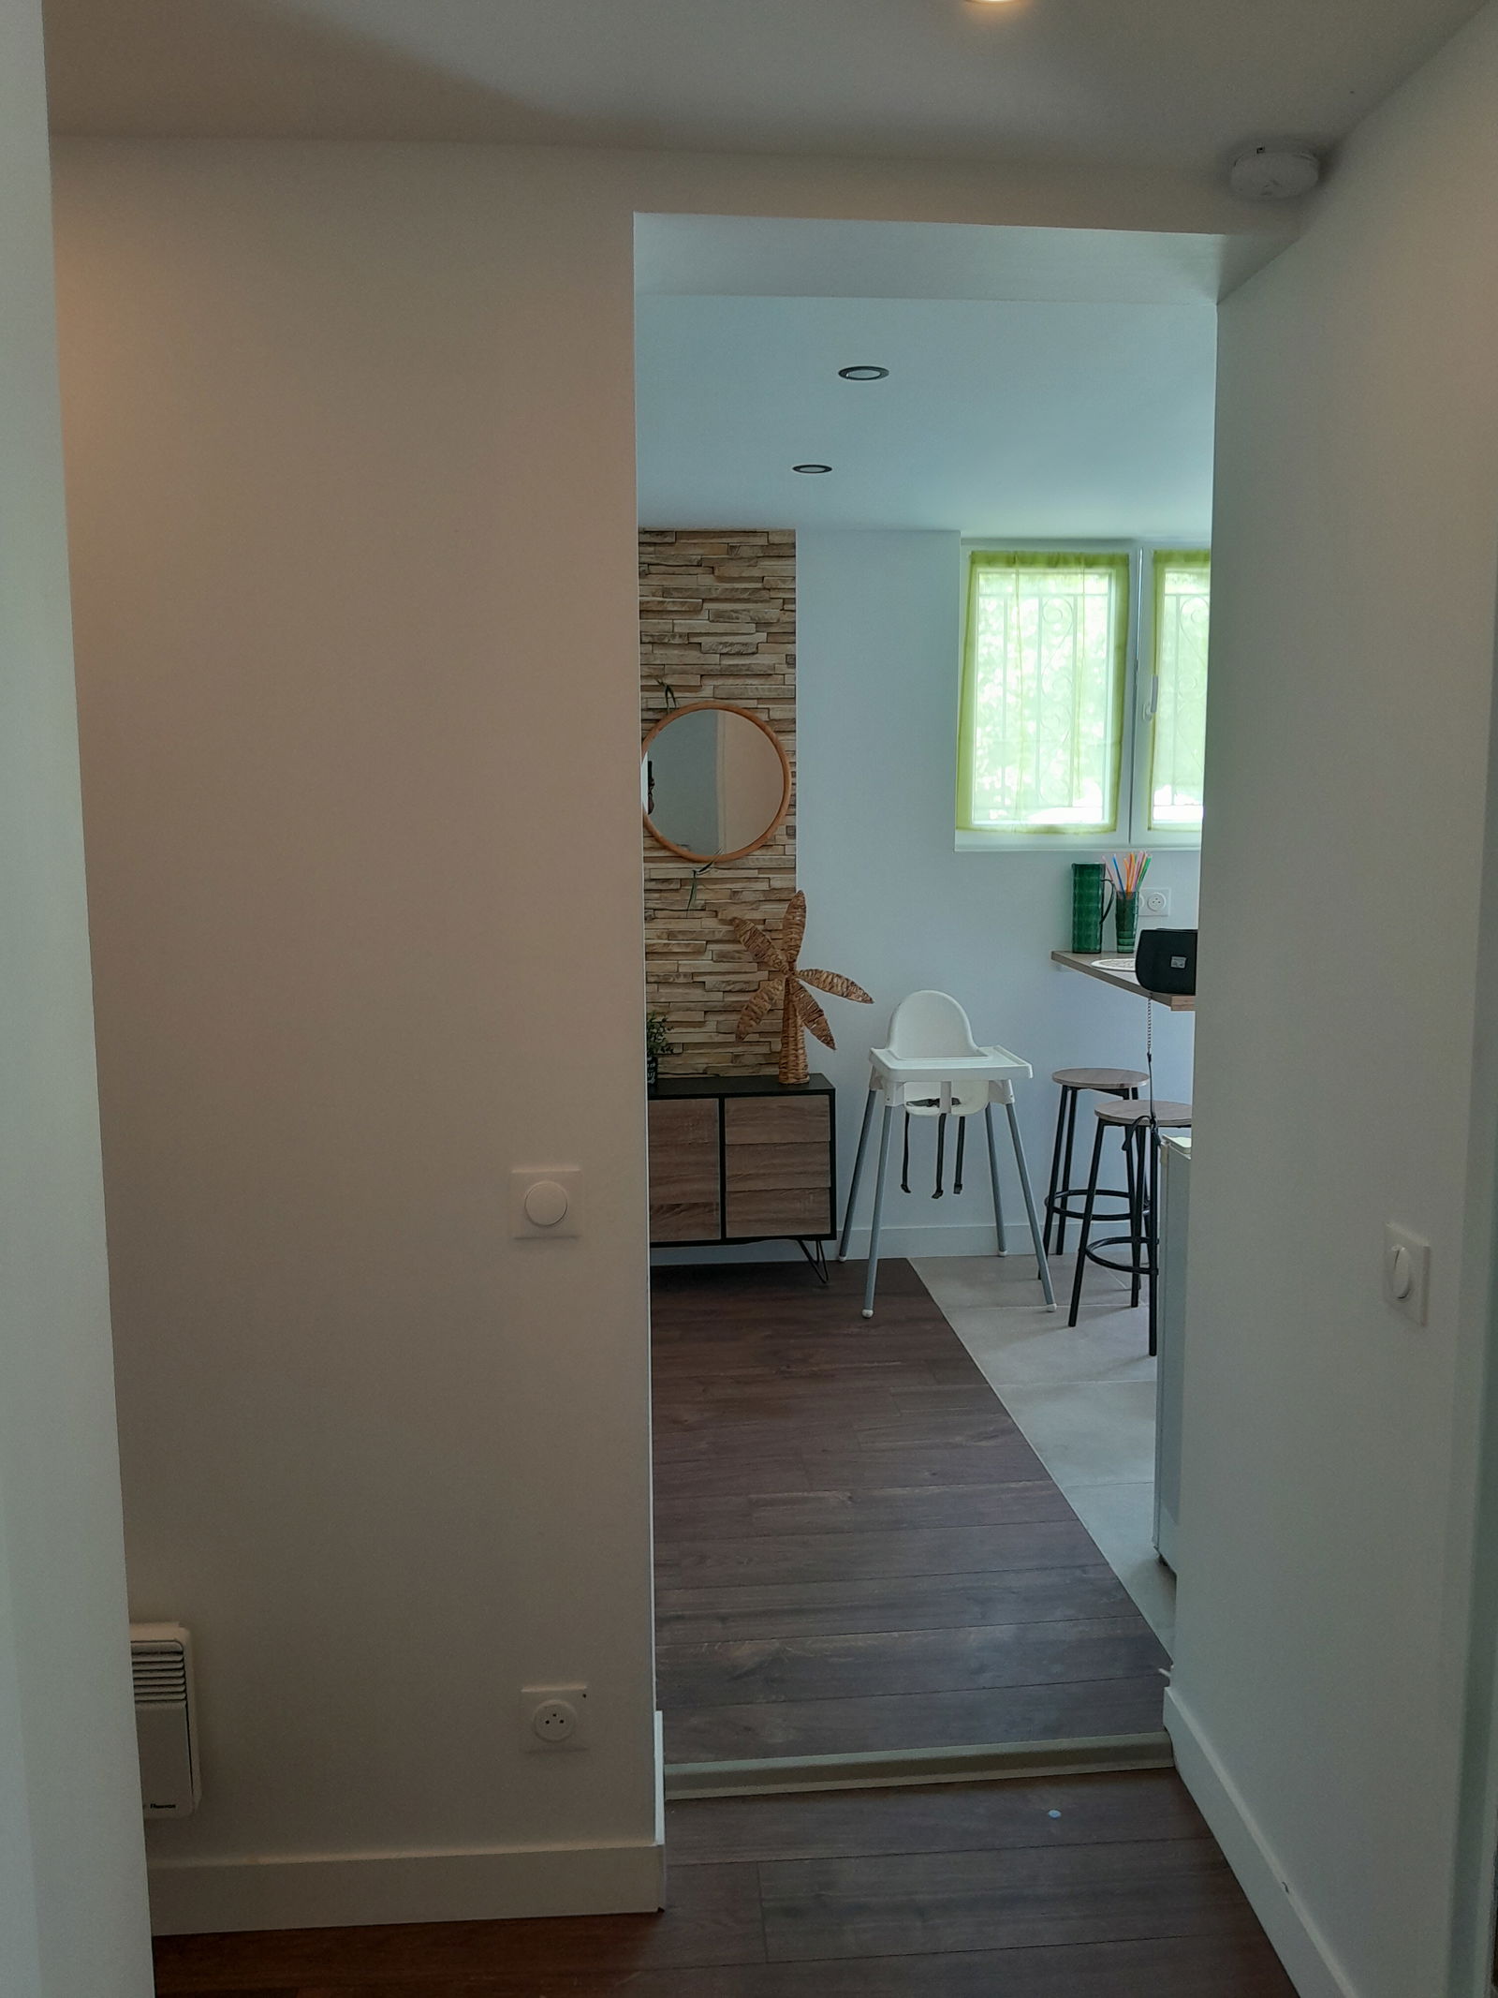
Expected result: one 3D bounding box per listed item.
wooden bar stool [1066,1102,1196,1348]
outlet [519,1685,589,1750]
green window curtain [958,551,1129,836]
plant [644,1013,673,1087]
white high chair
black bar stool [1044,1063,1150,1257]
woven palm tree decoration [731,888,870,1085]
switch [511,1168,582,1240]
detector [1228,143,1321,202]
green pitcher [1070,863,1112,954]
[{"bbox_3d":[1.116,0.620,4.196,0.345,0.634,0.345,0,7,0],"label":"wooden bar stool"},{"bbox_3d":[-0.249,0.927,1.935,0.083,0.083,0.013,-1,7,-5],"label":"outlet"},{"bbox_3d":[0.952,-0.986,4.870,0.595,0.930,0.060,-1,7,-5],"label":"green window curtain"},{"bbox_3d":[-0.327,0.155,4.660,0.180,0.230,0.170,-1,7,-5],"label":"plant"},{"bbox_3d":[0.594,0.436,4.613,0.565,0.904,0.600,-1,7,-5],"label":"white high chair"},{"bbox_3d":[1.112,0.554,4.748,0.345,0.634,0.345,2,7,19],"label":"black bar stool"},{"bbox_3d":[0.163,-0.038,4.636,0.452,0.590,0.250,-1,7,-5],"label":"woven palm tree decoration"},{"bbox_3d":[-0.250,0.254,1.854,0.083,0.083,0.012,-1,7,-5],"label":"switch"},{"bbox_3d":[0.603,-0.957,1.718,0.105,0.036,0.105,-1,7,-5],"label":"detector"},{"bbox_3d":[1.100,-0.289,4.793,0.139,0.284,0.100,-1,7,-11],"label":"green pitcher"}]

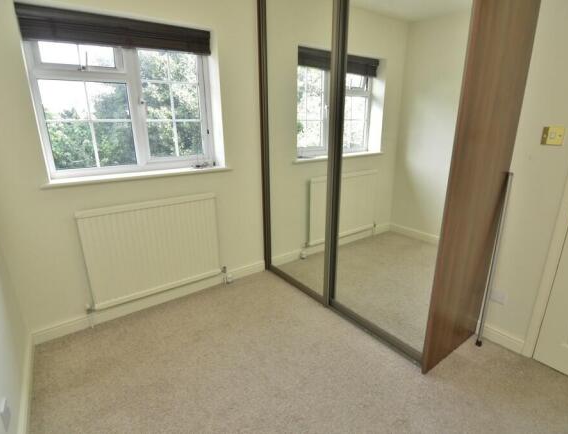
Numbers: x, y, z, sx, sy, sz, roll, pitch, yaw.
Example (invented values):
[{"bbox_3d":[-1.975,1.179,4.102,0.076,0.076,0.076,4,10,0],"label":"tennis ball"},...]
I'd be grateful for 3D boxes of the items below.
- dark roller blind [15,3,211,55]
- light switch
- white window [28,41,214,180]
[{"bbox_3d":[-1.035,-1.223,1.953,1.134,0.184,0.061,-12,19,-33],"label":"dark roller blind"},{"bbox_3d":[1.406,-0.420,1.520,0.010,0.090,0.090,-13,20,-35],"label":"light switch"},{"bbox_3d":[-1.086,-0.835,2.132,1.168,1.000,0.068,-12,19,-33],"label":"white window"}]

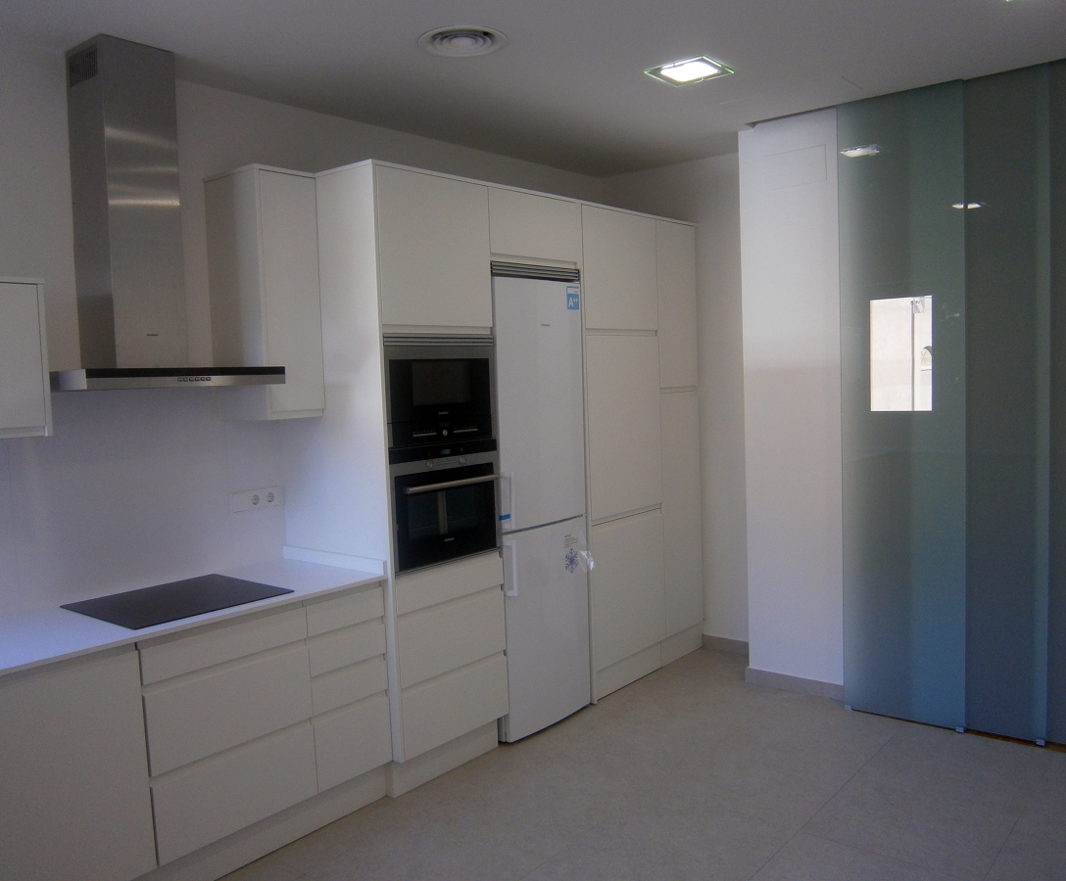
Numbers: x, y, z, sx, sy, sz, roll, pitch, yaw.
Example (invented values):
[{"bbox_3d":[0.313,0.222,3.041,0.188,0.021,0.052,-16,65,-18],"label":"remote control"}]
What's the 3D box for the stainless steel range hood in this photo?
[{"bbox_3d":[-1.333,-0.772,3.056,0.504,1.173,0.696,2,6,41],"label":"stainless steel range hood"}]

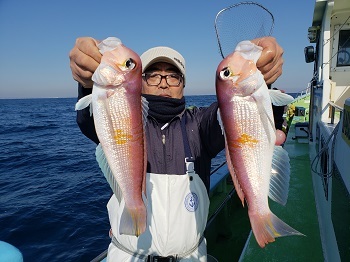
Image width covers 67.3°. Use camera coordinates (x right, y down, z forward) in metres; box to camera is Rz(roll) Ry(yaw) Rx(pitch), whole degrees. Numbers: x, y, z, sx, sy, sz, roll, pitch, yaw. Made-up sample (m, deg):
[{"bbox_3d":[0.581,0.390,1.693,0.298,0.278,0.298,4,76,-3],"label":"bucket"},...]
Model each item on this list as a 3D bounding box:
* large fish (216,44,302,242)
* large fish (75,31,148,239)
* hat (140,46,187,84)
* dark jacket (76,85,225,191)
[{"bbox_3d":[0.167,0.034,0.505,0.130,0.405,0.060,-9,7,6],"label":"large fish"},{"bbox_3d":[-0.114,0.022,0.505,0.125,0.385,0.060,-5,7,-2],"label":"large fish"},{"bbox_3d":[-0.046,-0.263,1.000,0.180,0.145,0.260,-1,8,0],"label":"hat"},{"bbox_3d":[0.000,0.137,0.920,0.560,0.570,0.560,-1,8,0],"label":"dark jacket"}]

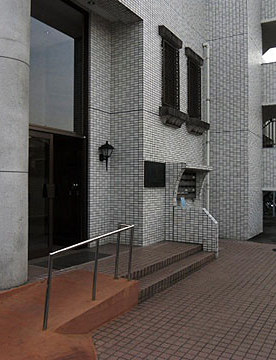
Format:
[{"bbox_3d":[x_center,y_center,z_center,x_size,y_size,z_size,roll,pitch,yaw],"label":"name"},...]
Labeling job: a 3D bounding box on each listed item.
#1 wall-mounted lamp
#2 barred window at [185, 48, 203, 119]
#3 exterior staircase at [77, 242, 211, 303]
[{"bbox_3d":[-0.617,-0.479,7.548,0.260,0.595,0.240,0,-1,29],"label":"wall-mounted lamp"},{"bbox_3d":[1.513,-2.498,9.932,0.154,1.689,1.053,0,-1,29],"label":"barred window"},{"bbox_3d":[0.250,1.453,6.437,1.252,0.288,3.100,0,-1,29],"label":"exterior staircase"}]

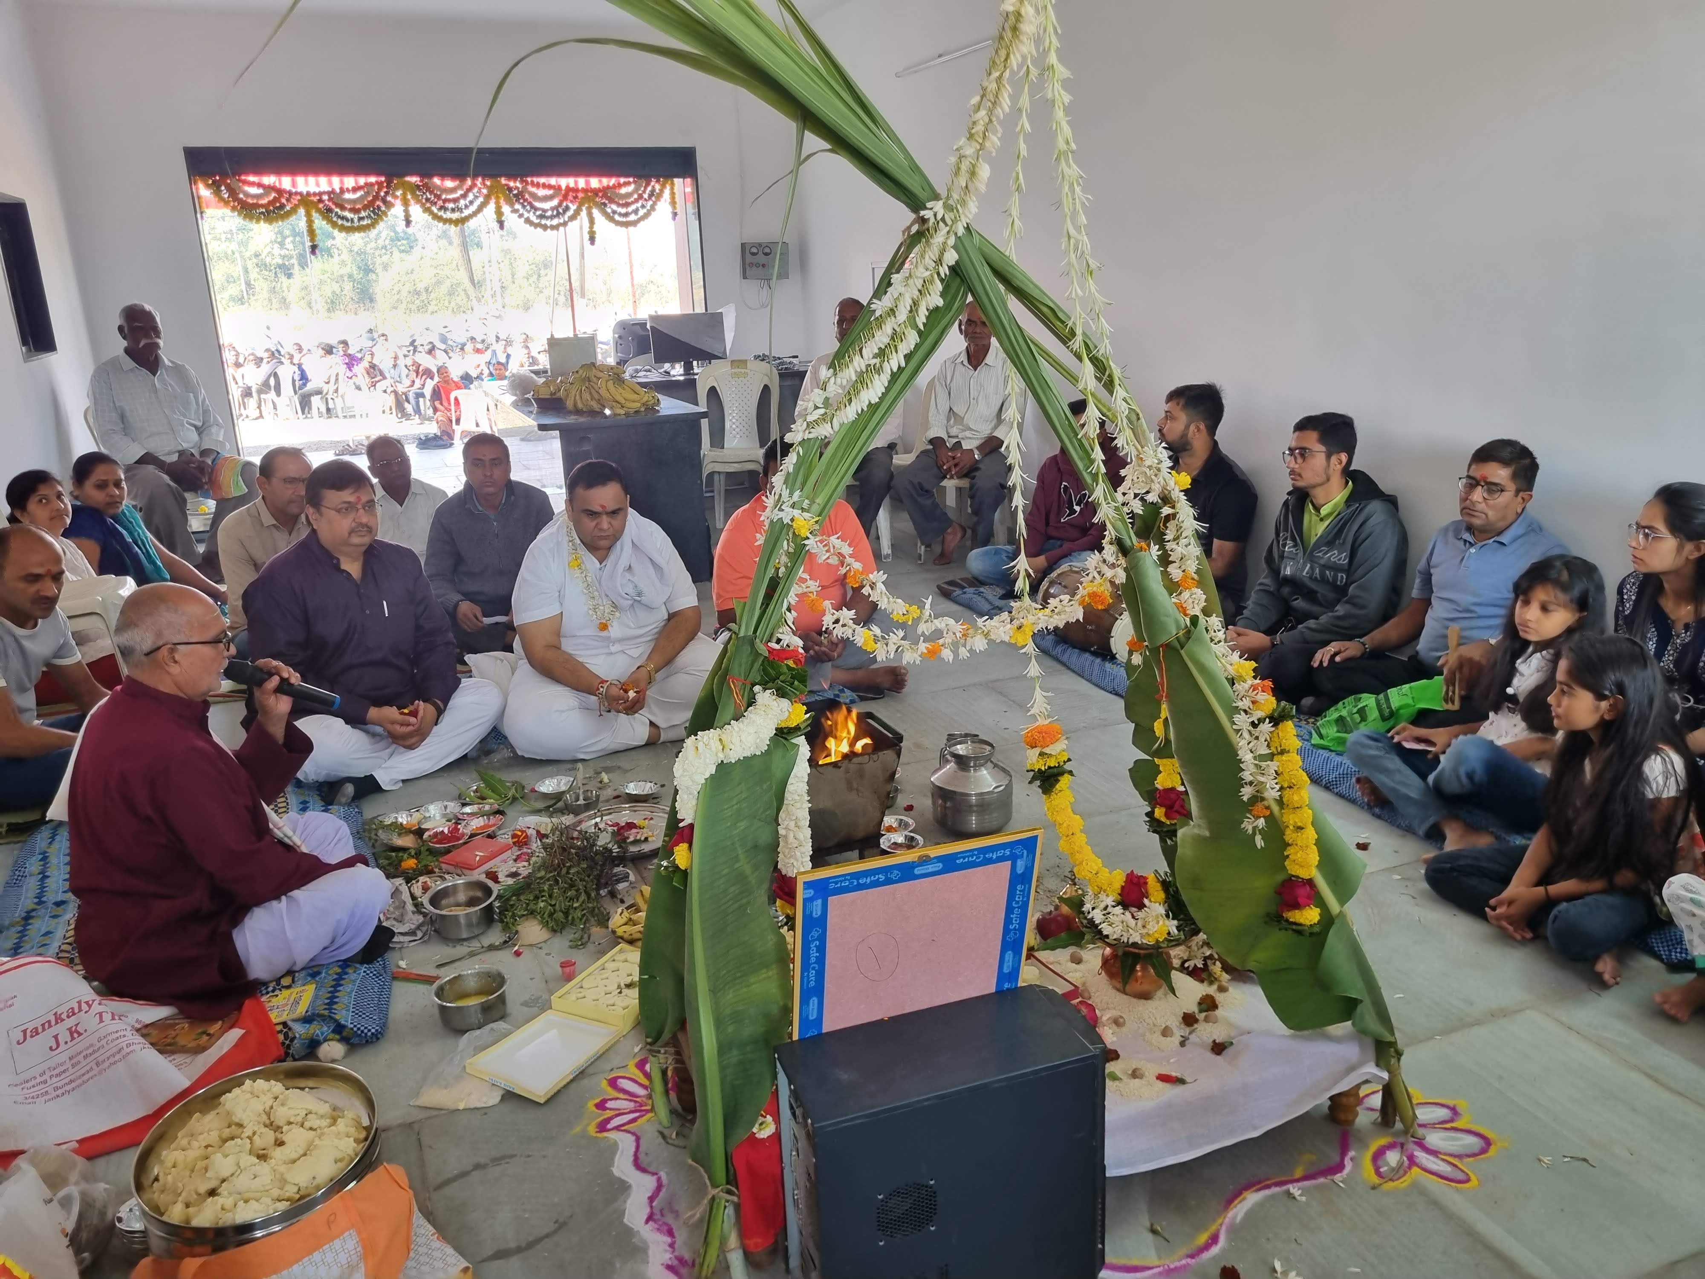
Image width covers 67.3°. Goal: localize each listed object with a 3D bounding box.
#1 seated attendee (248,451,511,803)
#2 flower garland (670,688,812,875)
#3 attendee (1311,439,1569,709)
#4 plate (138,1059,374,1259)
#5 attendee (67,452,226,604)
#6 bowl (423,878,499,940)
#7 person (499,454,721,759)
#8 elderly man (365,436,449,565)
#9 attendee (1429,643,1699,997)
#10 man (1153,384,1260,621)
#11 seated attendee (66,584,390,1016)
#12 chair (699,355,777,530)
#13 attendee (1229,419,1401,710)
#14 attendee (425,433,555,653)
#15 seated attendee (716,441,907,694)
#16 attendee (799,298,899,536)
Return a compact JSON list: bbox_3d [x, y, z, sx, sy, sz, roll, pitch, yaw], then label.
[{"bbox_3d":[-1.374,-0.055,3.725,0.720,0.900,0.620,-15,22,-37],"label":"seated attendee"},{"bbox_3d":[-0.161,0.209,1.870,0.200,0.270,0.130,-4,16,-5],"label":"flower garland"},{"bbox_3d":[1.739,-0.172,3.771,0.660,0.830,0.730,-12,19,-31],"label":"attendee"},{"bbox_3d":[-0.923,0.852,2.023,0.354,0.150,0.354,-9,18,-21],"label":"plate"},{"bbox_3d":[-2.760,-0.320,4.920,0.650,0.780,0.600,11,21,37],"label":"attendee"},{"bbox_3d":[-0.882,0.616,2.906,0.165,0.075,0.165,-9,18,-21],"label":"bowl"},{"bbox_3d":[-0.735,-0.135,3.920,0.770,0.820,0.720,-8,17,-20],"label":"person"},{"bbox_3d":[-1.714,-0.378,5.024,0.630,0.830,0.640,-10,17,-25],"label":"elderly man"},{"bbox_3d":[1.517,0.306,2.664,0.520,0.660,0.500,-7,18,-17],"label":"attendee"},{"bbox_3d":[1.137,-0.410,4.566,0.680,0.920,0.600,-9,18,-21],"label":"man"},{"bbox_3d":[-1.315,0.260,2.690,0.660,0.810,0.680,-9,18,-22],"label":"seated attendee"},{"bbox_3d":[-0.640,-1.093,7.271,0.460,0.890,0.510,-4,16,-6],"label":"chair"},{"bbox_3d":[1.475,-0.290,4.100,0.640,0.850,0.660,-10,18,-24],"label":"attendee"},{"bbox_3d":[-1.229,-0.262,4.424,0.620,0.870,0.600,-8,18,-19],"label":"attendee"},{"bbox_3d":[-0.179,-0.282,4.452,0.720,0.830,0.660,-5,16,-8],"label":"seated attendee"},{"bbox_3d":[0.030,-1.046,6.341,0.520,1.250,0.820,-5,16,-8],"label":"attendee"}]

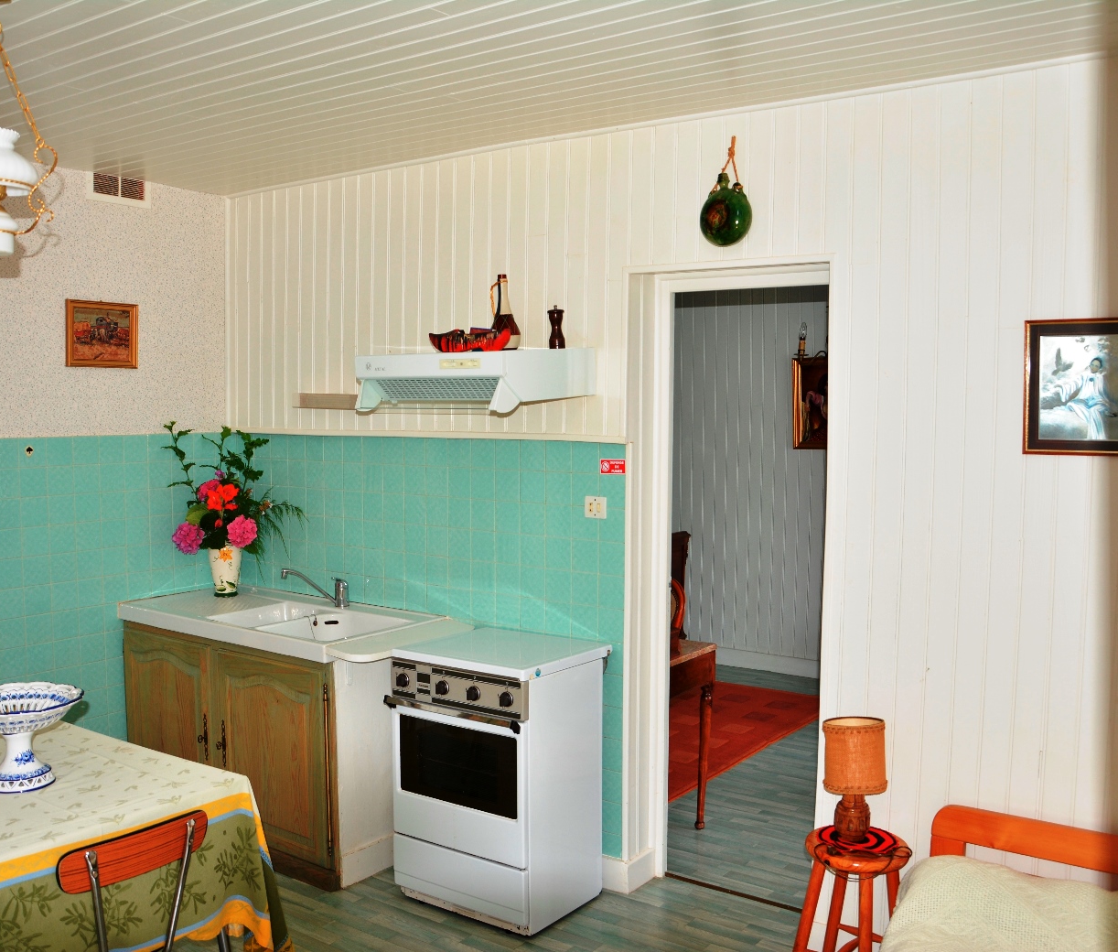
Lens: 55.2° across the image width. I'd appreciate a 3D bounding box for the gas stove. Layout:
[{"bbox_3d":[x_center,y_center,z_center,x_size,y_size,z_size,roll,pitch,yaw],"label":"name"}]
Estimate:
[{"bbox_3d":[-0.192,0.978,3.576,0.547,0.830,0.485,3,5,34],"label":"gas stove"}]

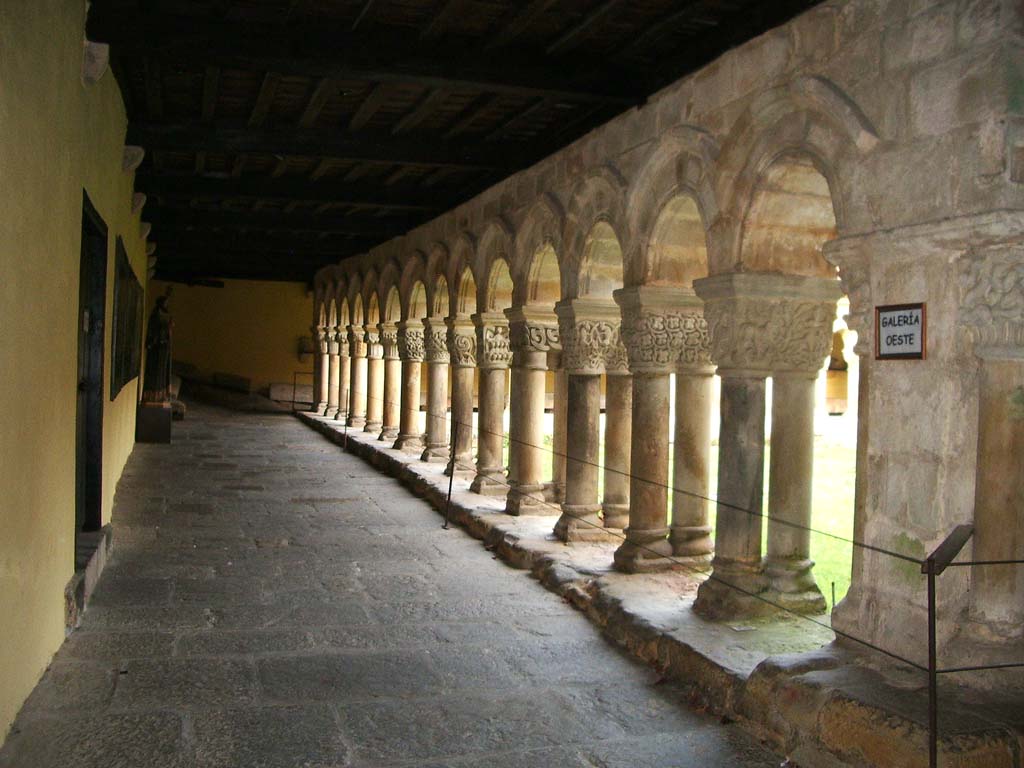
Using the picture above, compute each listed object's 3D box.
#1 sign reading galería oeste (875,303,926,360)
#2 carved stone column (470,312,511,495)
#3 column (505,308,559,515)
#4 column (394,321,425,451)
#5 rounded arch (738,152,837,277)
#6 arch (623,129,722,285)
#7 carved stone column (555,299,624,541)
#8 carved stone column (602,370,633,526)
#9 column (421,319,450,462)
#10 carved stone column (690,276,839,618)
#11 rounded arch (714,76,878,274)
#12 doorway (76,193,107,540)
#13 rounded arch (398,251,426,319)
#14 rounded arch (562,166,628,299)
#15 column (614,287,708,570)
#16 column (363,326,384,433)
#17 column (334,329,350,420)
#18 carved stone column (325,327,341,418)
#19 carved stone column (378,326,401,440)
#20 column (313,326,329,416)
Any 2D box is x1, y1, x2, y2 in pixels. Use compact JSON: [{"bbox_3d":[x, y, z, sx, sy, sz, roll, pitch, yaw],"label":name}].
[{"bbox_3d":[1.502,-0.204,4.020,0.022,0.216,0.310,1,1,-16],"label":"sign reading galería oeste"},{"bbox_3d":[-0.073,0.193,10.569,0.605,1.786,0.434,1,1,-16],"label":"carved stone column"},{"bbox_3d":[0.311,0.231,9.190,0.605,1.796,0.434,1,1,-16],"label":"column"},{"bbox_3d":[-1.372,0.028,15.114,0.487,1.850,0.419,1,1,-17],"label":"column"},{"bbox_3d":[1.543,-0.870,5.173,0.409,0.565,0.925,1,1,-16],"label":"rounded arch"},{"bbox_3d":[1.171,-1.028,6.188,0.511,0.901,1.306,1,1,-16],"label":"arch"},{"bbox_3d":[0.693,0.286,8.131,0.633,1.850,0.419,1,1,-16],"label":"carved stone column"},{"bbox_3d":[0.856,0.518,8.130,0.302,1.241,0.302,1,1,-16],"label":"carved stone column"},{"bbox_3d":[-0.821,0.074,13.235,0.605,1.787,0.434,1,1,-16],"label":"column"},{"bbox_3d":[1.349,0.328,5.659,0.605,1.804,0.434,1,1,-16],"label":"carved stone column"},{"bbox_3d":[1.531,-0.975,4.949,0.511,0.876,1.437,1,1,-16],"label":"rounded arch"},{"bbox_3d":[-2.919,-0.047,6.990,0.171,2.255,1.472,1,1,-16],"label":"doorway"},{"bbox_3d":[-1.175,-1.343,14.447,0.409,0.944,1.383,1,1,-17],"label":"rounded arch"},{"bbox_3d":[0.836,-1.105,7.550,0.409,0.915,1.188,1,1,-16],"label":"rounded arch"},{"bbox_3d":[1.039,0.298,6.955,0.633,1.850,0.419,1,1,-16],"label":"column"},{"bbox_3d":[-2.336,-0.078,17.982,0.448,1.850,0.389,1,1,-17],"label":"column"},{"bbox_3d":[-3.292,-0.214,20.726,0.419,1.850,0.380,1,1,-17],"label":"column"},{"bbox_3d":[-3.682,-0.254,21.665,0.419,1.850,0.380,1,1,-17],"label":"carved stone column"},{"bbox_3d":[-1.769,-0.024,16.335,0.605,1.796,0.434,1,1,-16],"label":"carved stone column"},{"bbox_3d":[-3.982,-0.310,22.768,0.605,1.876,0.434,1,1,-16],"label":"column"}]

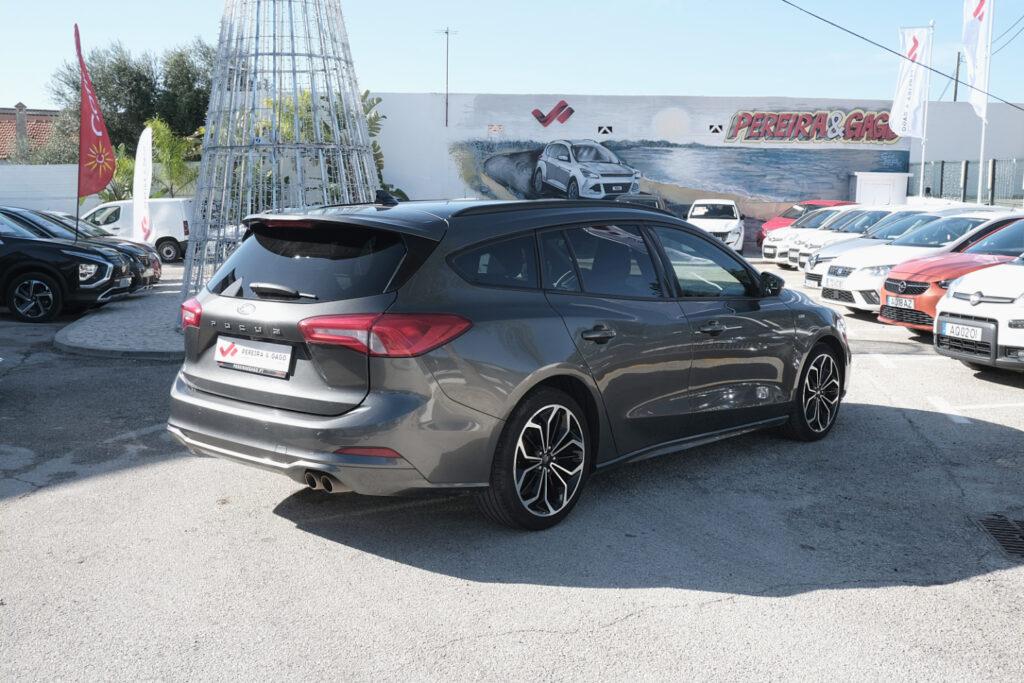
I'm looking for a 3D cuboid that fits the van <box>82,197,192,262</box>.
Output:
[{"bbox_3d":[-11.144,-3.228,30.144,4.450,1.820,1.880,0,7,-5],"label":"van"}]

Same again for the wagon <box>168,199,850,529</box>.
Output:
[{"bbox_3d":[0.364,-0.067,6.134,1.880,1.490,4.680,7,9,41],"label":"wagon"}]

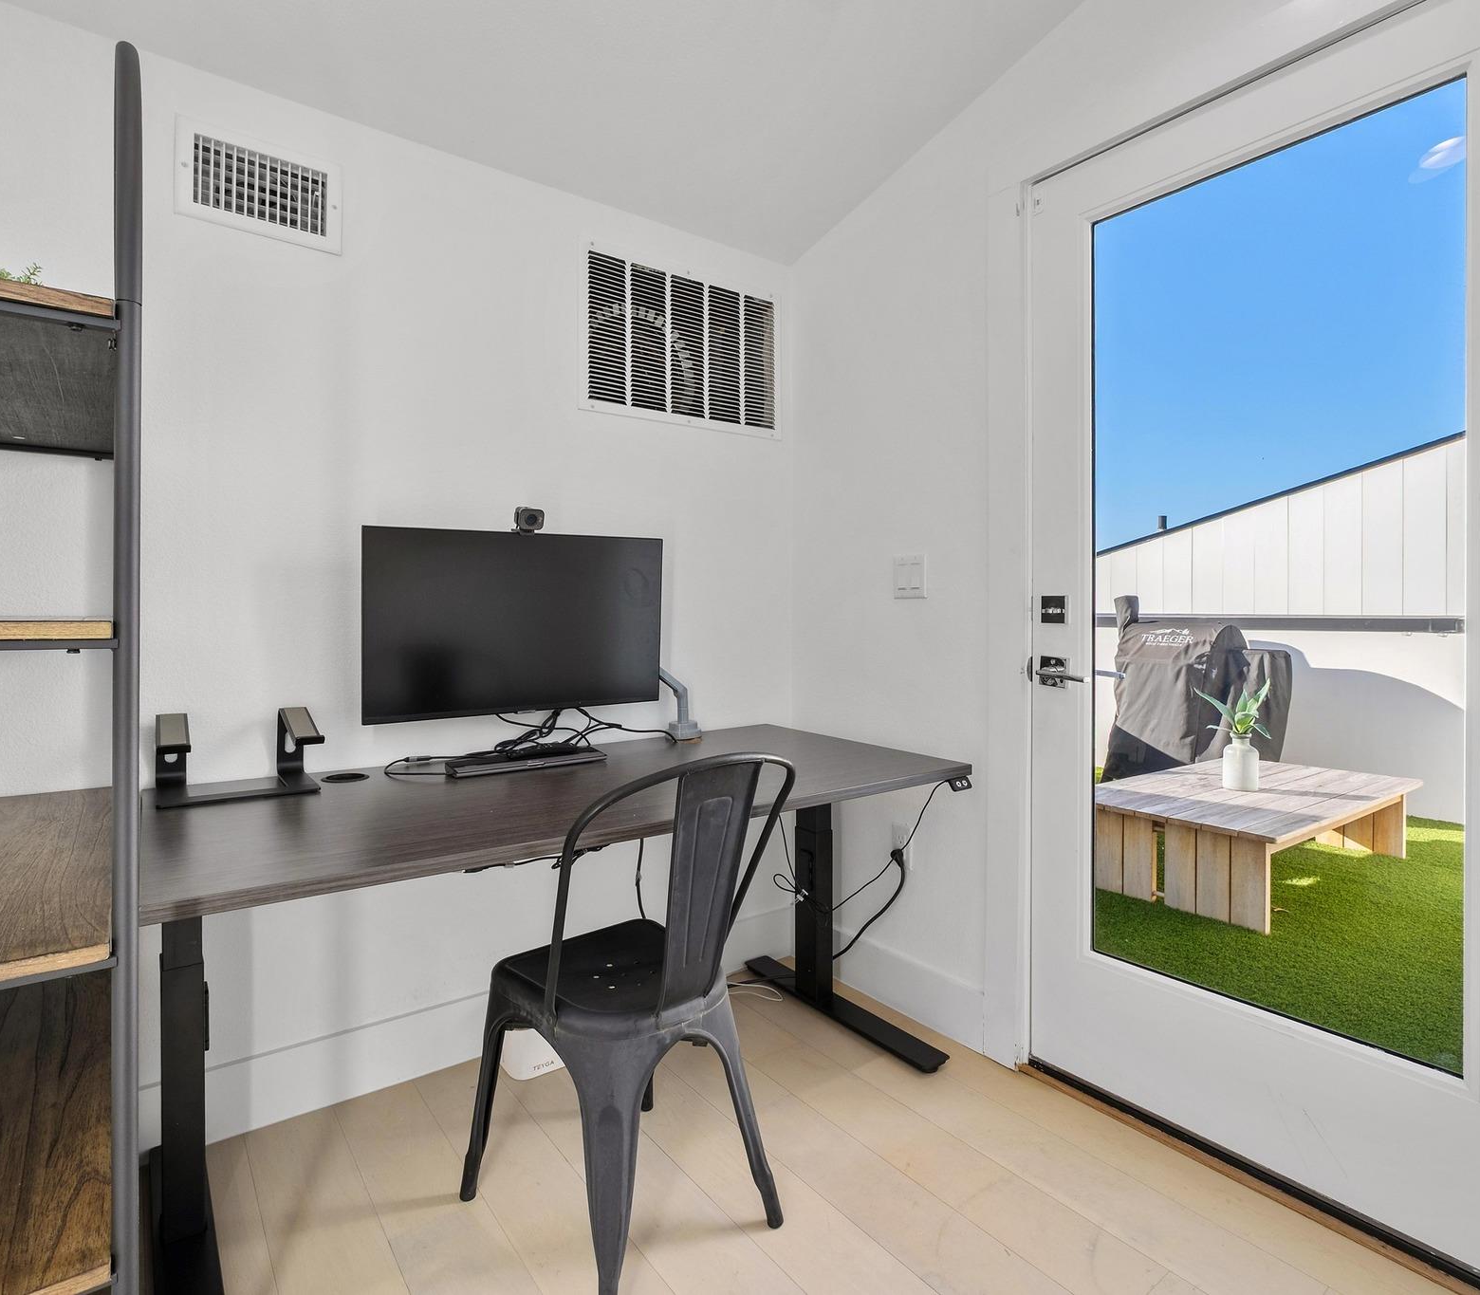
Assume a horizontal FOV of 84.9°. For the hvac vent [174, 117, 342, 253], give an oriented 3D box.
[{"bbox_3d":[-0.968,-0.934,1.645,0.294,0.191,0.018,-1,2,-37],"label":"hvac vent"}]

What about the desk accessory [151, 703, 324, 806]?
[{"bbox_3d":[-0.949,0.193,1.530,0.263,0.156,0.206,-1,2,-37],"label":"desk accessory"}]

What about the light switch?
[{"bbox_3d":[0.446,-0.186,2.129,0.010,0.116,0.116,-1,2,-37],"label":"light switch"}]

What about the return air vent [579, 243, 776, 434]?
[{"bbox_3d":[-0.137,-0.841,2.268,0.668,0.439,0.020,-1,2,-37],"label":"return air vent"}]

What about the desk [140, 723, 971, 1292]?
[{"bbox_3d":[-0.306,0.619,1.661,1.508,0.712,0.769,-1,2,-37],"label":"desk"}]

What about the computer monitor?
[{"bbox_3d":[-0.441,-0.050,1.660,0.616,0.362,0.050,-1,2,-34],"label":"computer monitor"}]

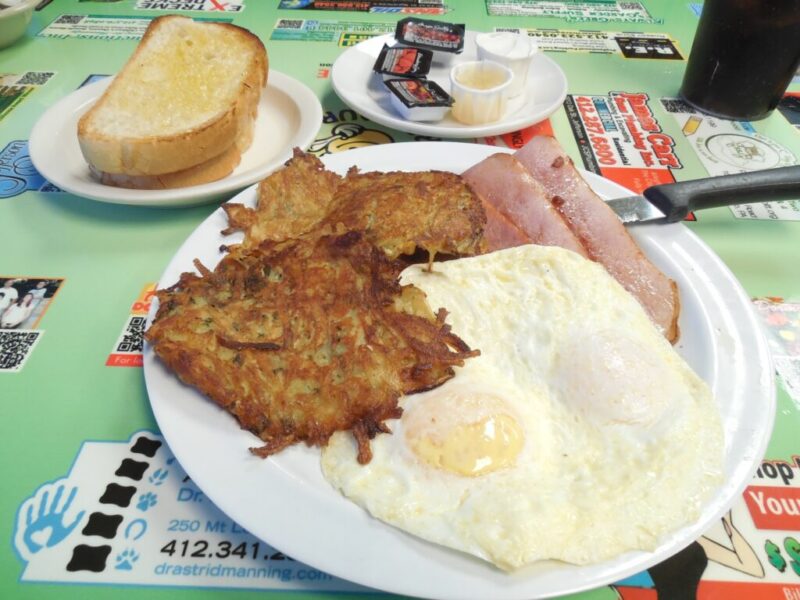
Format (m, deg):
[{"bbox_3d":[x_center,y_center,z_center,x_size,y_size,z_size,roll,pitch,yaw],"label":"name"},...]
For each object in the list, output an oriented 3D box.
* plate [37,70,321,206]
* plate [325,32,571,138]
[{"bbox_3d":[-0.135,-0.105,0.366,0.174,0.021,0.174,1,45,-1],"label":"plate"},{"bbox_3d":[0.036,-0.156,0.424,0.170,0.020,0.170,1,45,-1],"label":"plate"}]

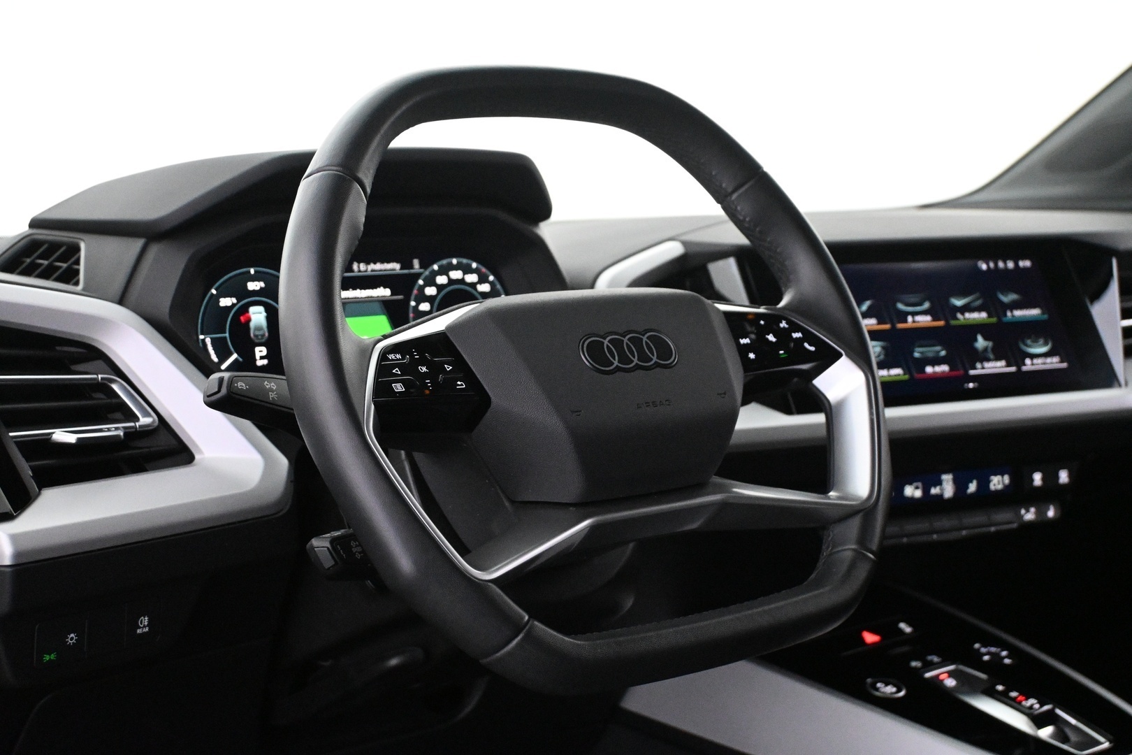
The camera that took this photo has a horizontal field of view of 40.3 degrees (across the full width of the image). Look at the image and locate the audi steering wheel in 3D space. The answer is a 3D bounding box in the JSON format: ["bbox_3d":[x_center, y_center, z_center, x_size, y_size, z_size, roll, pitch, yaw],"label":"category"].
[{"bbox_3d":[0.011,-0.003,0.846,0.372,0.349,0.098,-6,-20,-35],"label":"audi steering wheel"}]

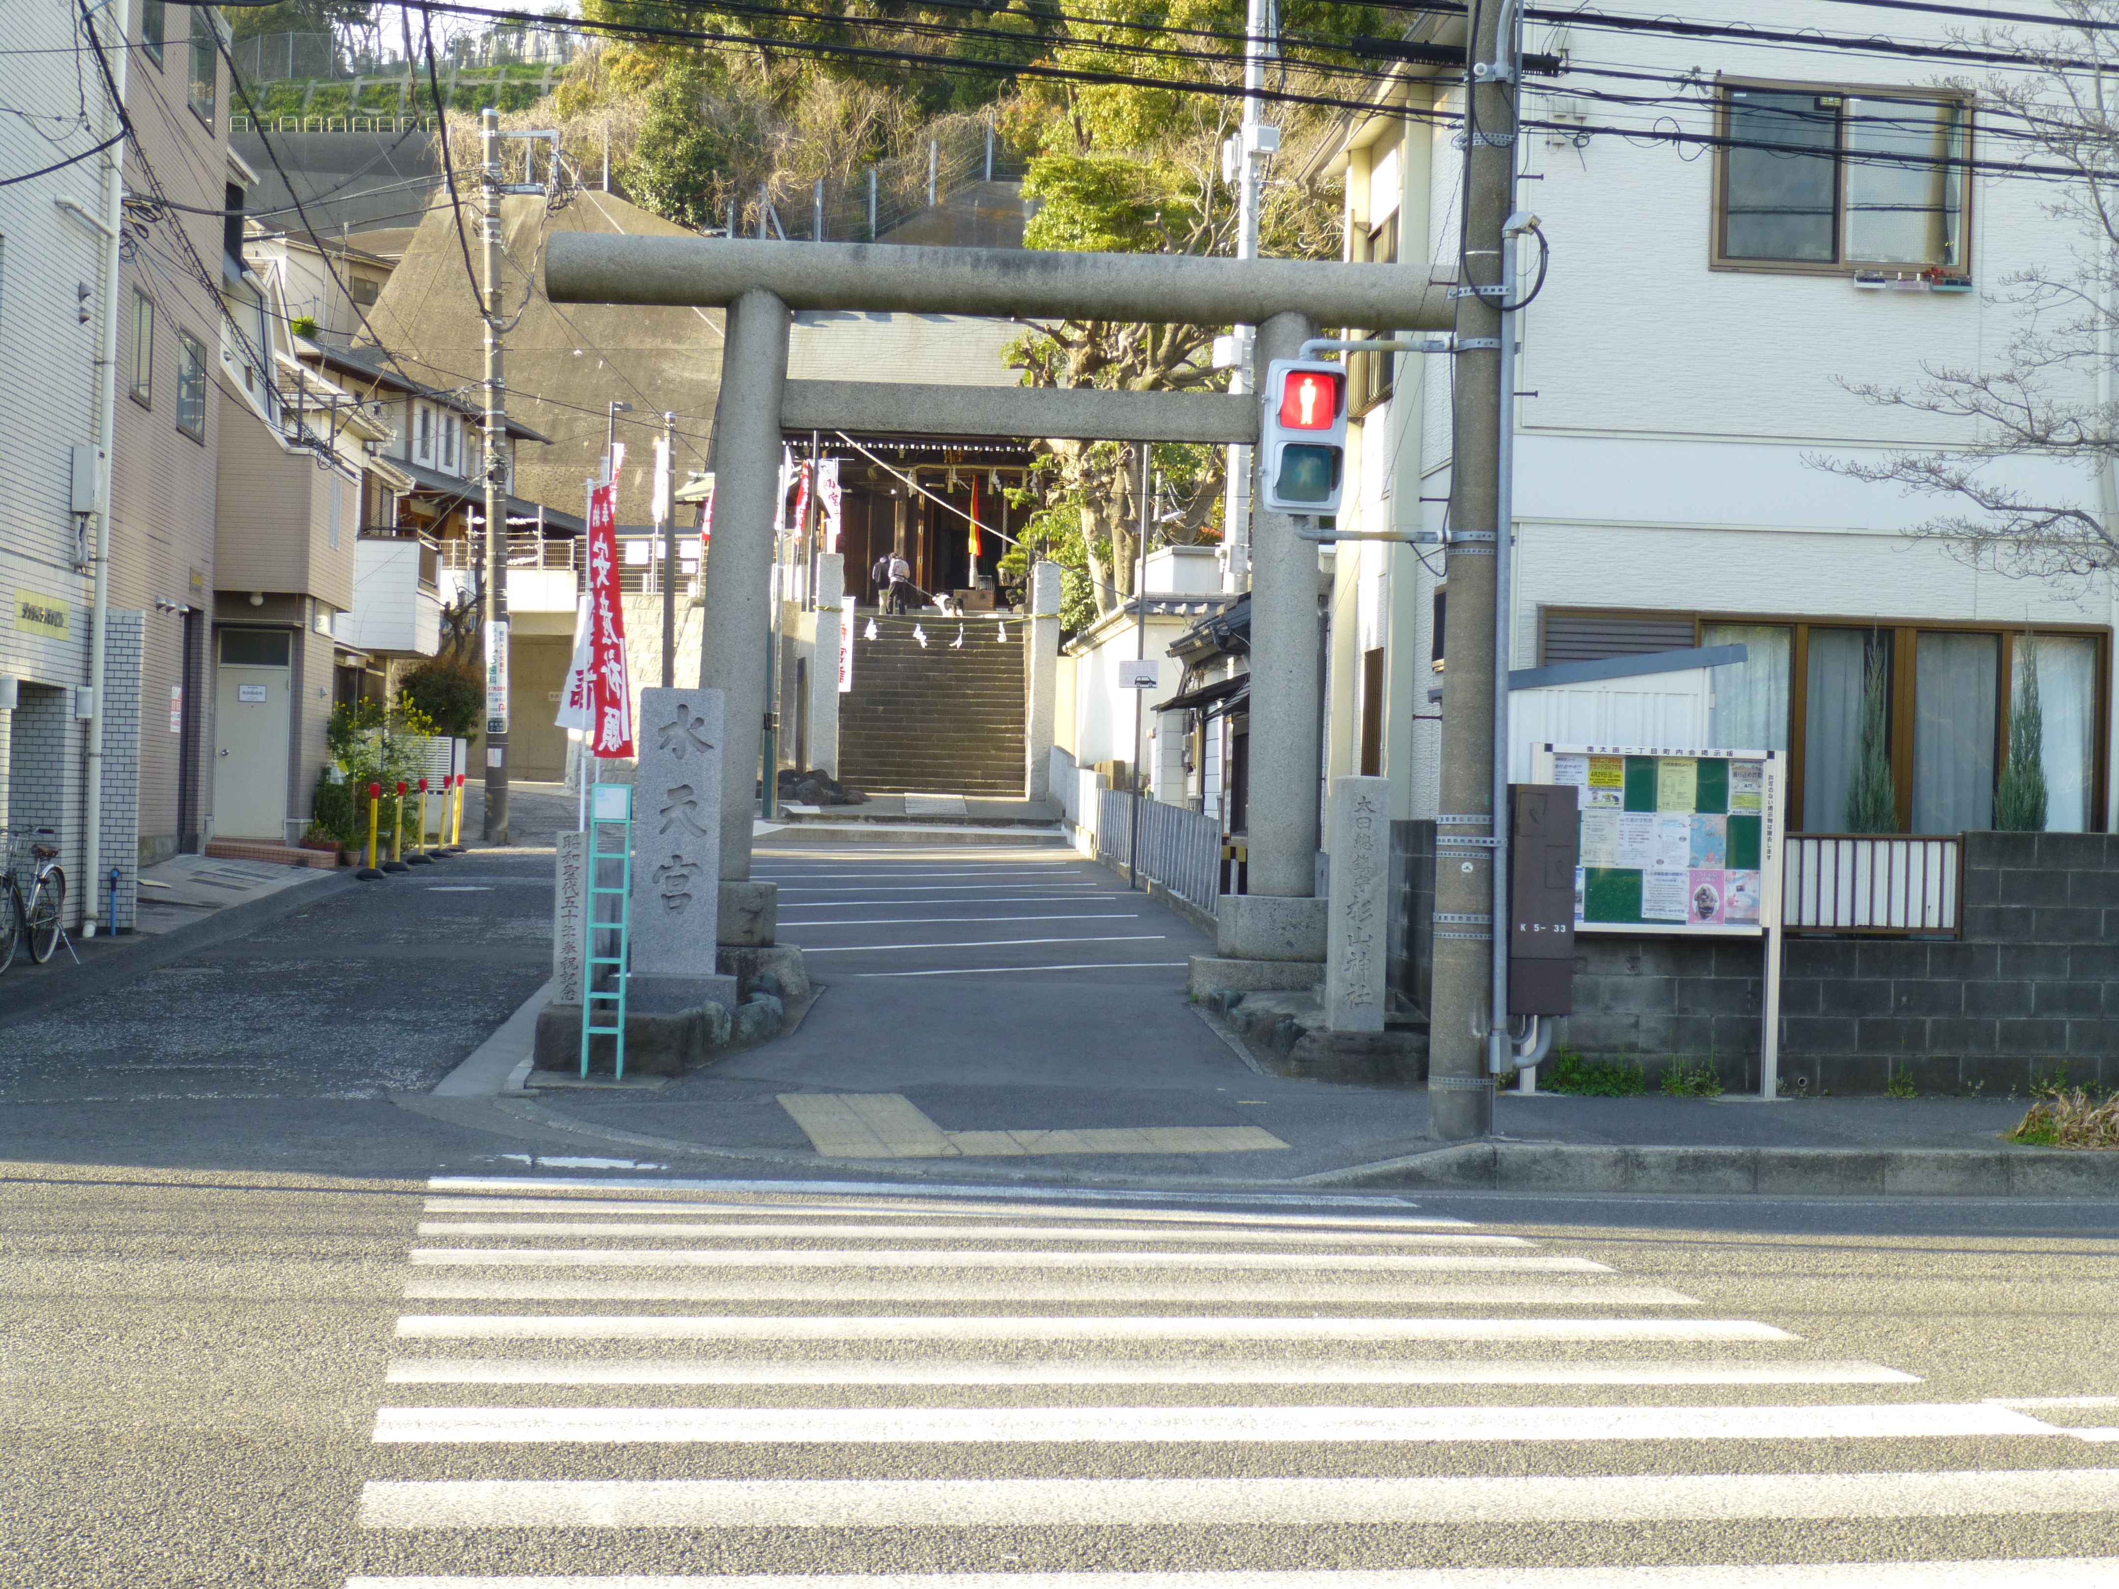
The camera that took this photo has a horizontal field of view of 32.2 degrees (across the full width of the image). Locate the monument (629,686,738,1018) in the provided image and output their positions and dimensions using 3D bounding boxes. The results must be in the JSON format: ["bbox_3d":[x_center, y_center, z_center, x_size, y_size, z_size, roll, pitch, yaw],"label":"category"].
[{"bbox_3d":[-1.946,0.290,18.650,0.620,1.670,0.400,2,-1,-4],"label":"monument"}]

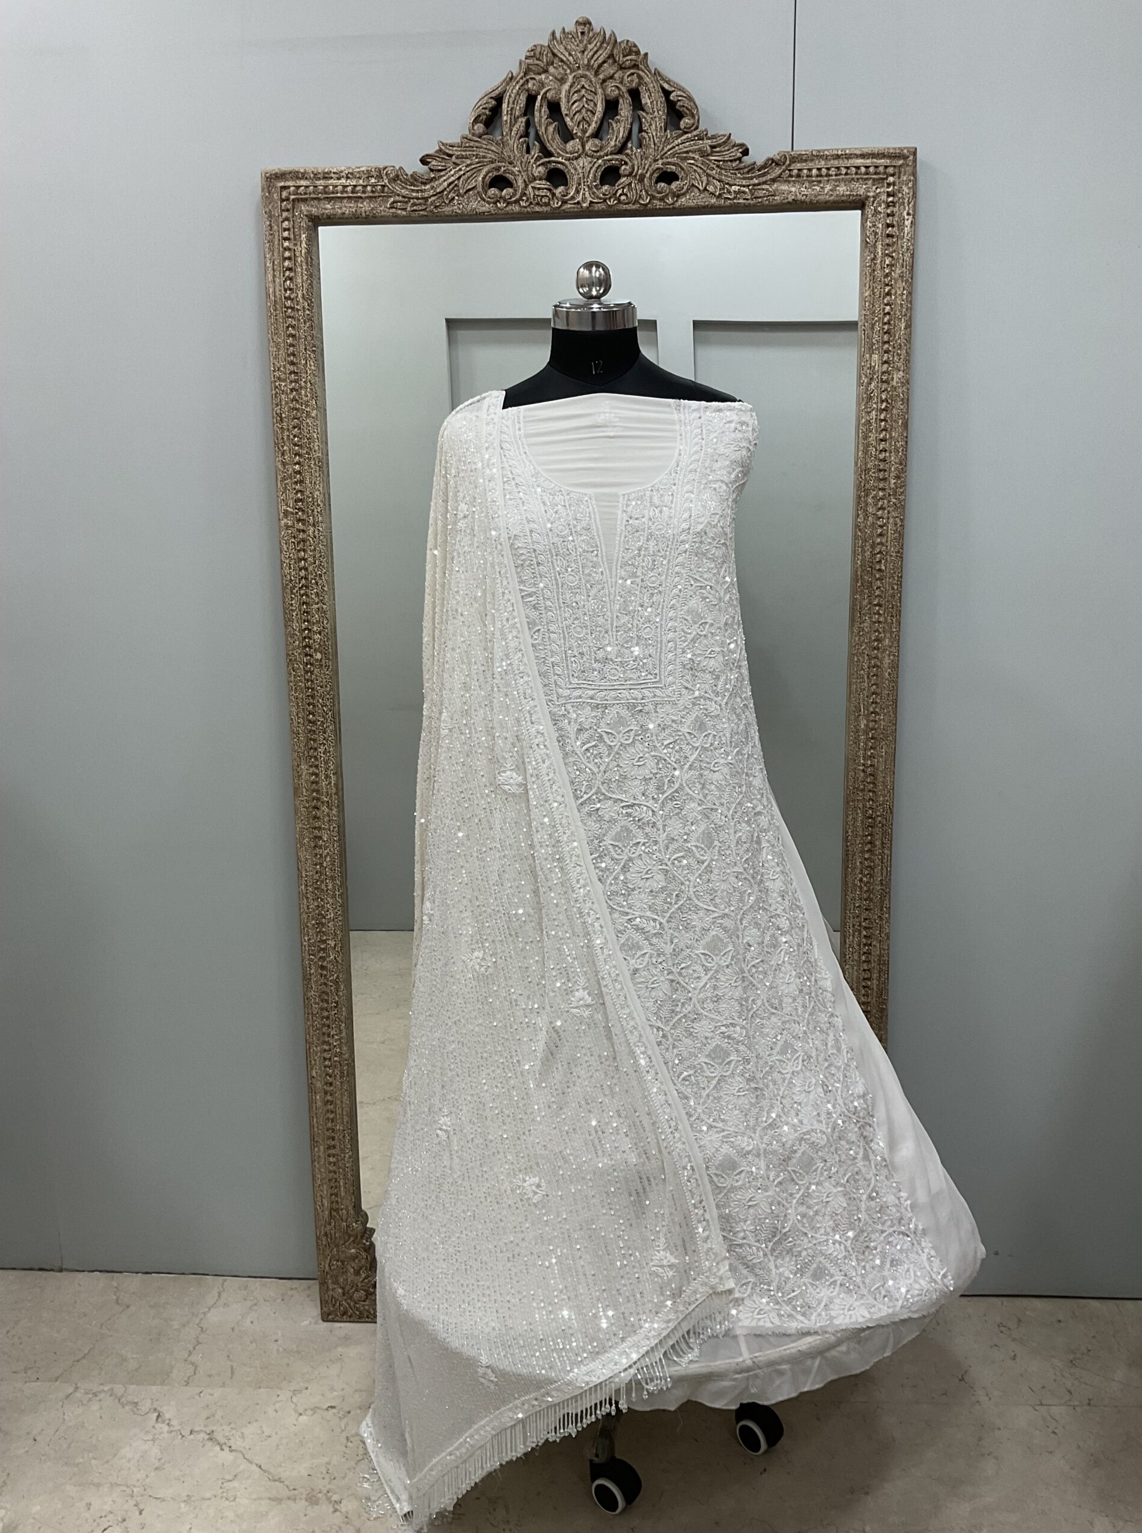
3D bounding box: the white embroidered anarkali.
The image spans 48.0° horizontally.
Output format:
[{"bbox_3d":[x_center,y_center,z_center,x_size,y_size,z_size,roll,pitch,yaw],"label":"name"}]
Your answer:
[{"bbox_3d":[0.140,0.253,1.718,0.890,1.470,0.400,-1,12,-3],"label":"white embroidered anarkali"}]

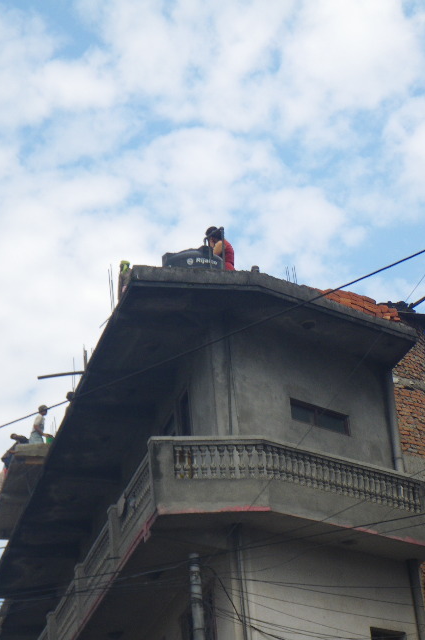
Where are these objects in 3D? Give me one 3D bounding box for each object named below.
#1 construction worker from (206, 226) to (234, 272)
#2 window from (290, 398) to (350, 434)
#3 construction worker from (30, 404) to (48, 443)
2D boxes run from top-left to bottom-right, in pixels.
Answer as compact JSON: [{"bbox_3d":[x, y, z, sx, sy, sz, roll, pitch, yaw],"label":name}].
[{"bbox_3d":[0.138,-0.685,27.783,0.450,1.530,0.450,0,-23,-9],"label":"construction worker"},{"bbox_3d":[1.568,1.447,27.944,1.271,0.327,0.100,18,-31,-41],"label":"window"},{"bbox_3d":[-3.893,2.699,42.854,0.420,1.640,0.480,-2,-23,-5],"label":"construction worker"}]

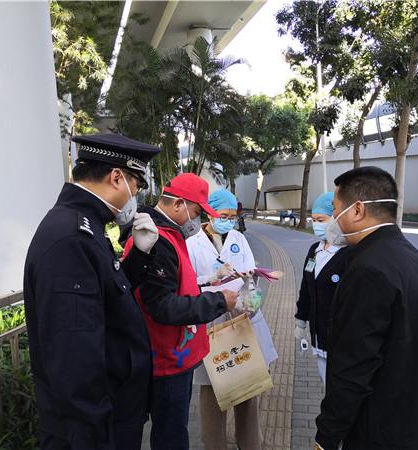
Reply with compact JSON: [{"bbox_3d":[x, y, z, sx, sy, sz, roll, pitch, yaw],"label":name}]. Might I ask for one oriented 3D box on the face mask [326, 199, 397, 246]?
[{"bbox_3d":[0.484,-0.005,1.498,0.225,0.147,0.155,-1,4,32],"label":"face mask"}]

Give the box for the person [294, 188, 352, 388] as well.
[{"bbox_3d":[0.704,0.622,2.572,0.330,1.600,0.470,-6,5,-37],"label":"person"}]

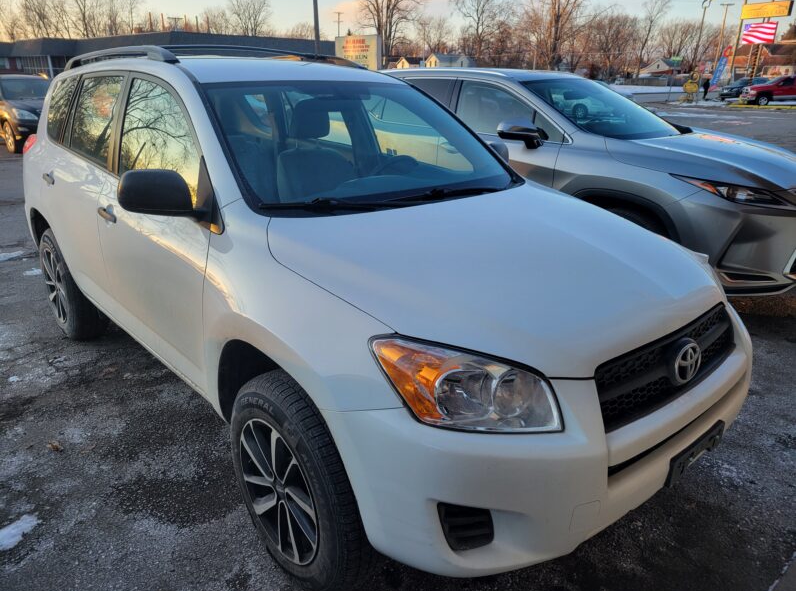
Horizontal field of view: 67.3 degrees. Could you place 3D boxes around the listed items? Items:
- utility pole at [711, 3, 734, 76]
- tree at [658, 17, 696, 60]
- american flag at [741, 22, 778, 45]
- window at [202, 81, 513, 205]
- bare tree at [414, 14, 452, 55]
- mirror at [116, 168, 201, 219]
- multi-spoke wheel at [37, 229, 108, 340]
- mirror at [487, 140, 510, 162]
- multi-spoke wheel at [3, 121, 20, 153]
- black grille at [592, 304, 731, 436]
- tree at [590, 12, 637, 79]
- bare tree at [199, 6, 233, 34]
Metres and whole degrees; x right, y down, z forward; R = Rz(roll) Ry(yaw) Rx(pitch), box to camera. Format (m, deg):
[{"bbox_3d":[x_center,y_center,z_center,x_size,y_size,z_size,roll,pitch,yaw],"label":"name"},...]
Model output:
[{"bbox_3d":[40.890,-31.392,76.196,1.900,10.401,0.350,0,20,0],"label":"utility pole"},{"bbox_3d":[66.586,-57.644,142.438,9.053,14.768,9.053,9,22,22],"label":"tree"},{"bbox_3d":[27.071,-19.521,44.557,0.220,1.407,2.430,-13,24,-31],"label":"american flag"},{"bbox_3d":[-0.124,-0.674,2.529,1.360,0.120,0.820,-16,58,-39],"label":"window"},{"bbox_3d":[6.432,-45.186,111.094,7.100,13.110,7.100,0,20,0],"label":"bare tree"},{"bbox_3d":[-0.819,-0.349,2.030,0.230,0.160,0.125,-16,25,-39],"label":"mirror"},{"bbox_3d":[-2.081,-0.076,3.817,0.225,0.715,0.715,-16,25,-39],"label":"multi-spoke wheel"},{"bbox_3d":[0.516,-0.730,3.180,0.240,0.180,0.150,-16,25,-39],"label":"mirror"},{"bbox_3d":[-8.540,-3.528,13.260,0.700,0.700,0.230,13,24,32],"label":"multi-spoke wheel"},{"bbox_3d":[0.806,0.181,1.705,0.790,0.170,0.130,-16,25,-39],"label":"black grille"},{"bbox_3d":[44.176,-50.077,122.565,9.430,14.038,9.430,7,21,17],"label":"tree"},{"bbox_3d":[-22.422,-31.172,75.916,4.300,10.220,4.300,0,20,0],"label":"bare tree"}]

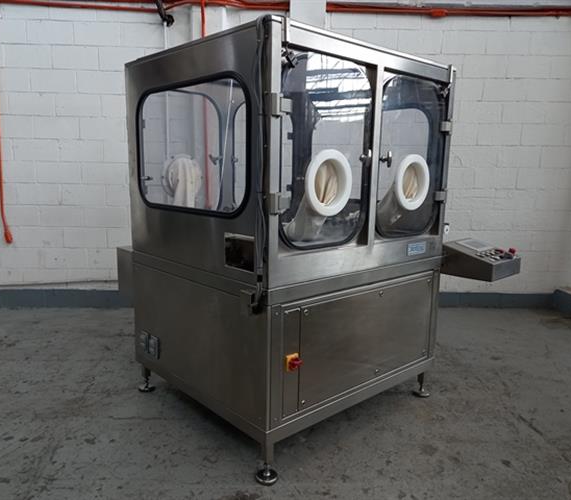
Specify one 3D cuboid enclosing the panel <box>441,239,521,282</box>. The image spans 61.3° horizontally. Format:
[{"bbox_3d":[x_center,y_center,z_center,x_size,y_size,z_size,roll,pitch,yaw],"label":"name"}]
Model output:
[{"bbox_3d":[1.257,0.059,3.082,0.380,0.188,0.333,-8,13,-41],"label":"panel"}]

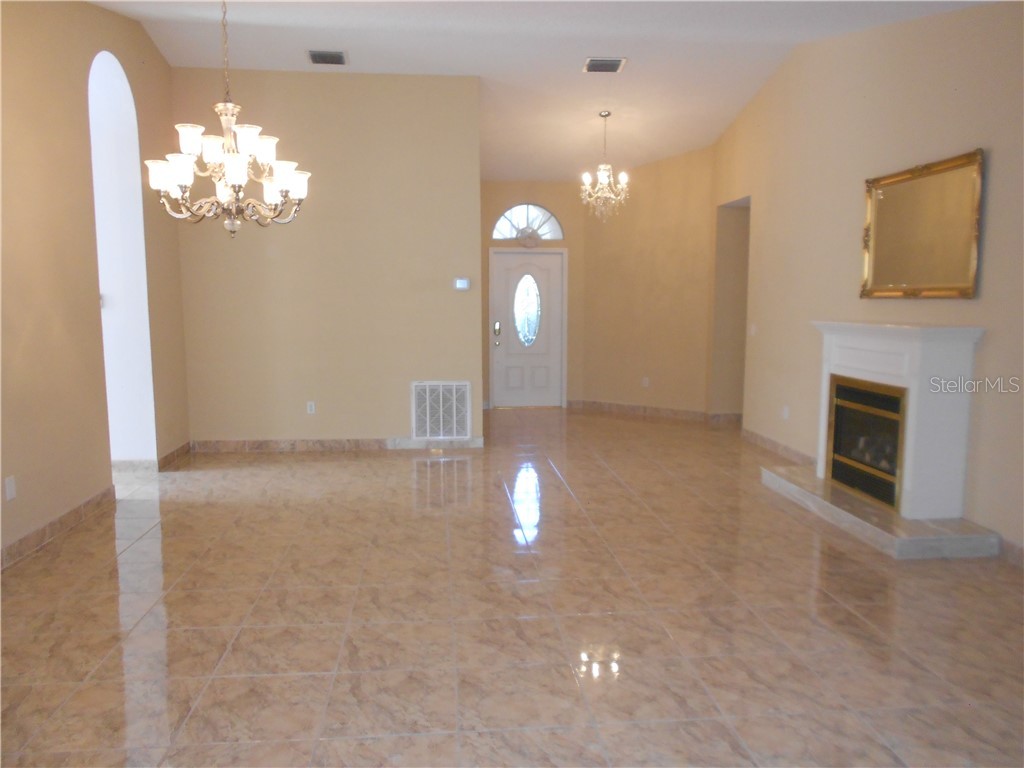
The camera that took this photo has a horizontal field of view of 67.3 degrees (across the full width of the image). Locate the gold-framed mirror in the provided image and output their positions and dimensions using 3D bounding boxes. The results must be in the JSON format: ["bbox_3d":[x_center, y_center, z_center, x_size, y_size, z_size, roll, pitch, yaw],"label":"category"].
[{"bbox_3d":[2.620,-0.983,5.006,0.060,0.848,1.221,-1,7,-5],"label":"gold-framed mirror"}]

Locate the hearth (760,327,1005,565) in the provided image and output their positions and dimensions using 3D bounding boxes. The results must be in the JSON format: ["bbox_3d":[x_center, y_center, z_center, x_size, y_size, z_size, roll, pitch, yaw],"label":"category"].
[{"bbox_3d":[2.359,0.241,5.158,0.592,1.276,1.798,-1,7,-5],"label":"hearth"}]

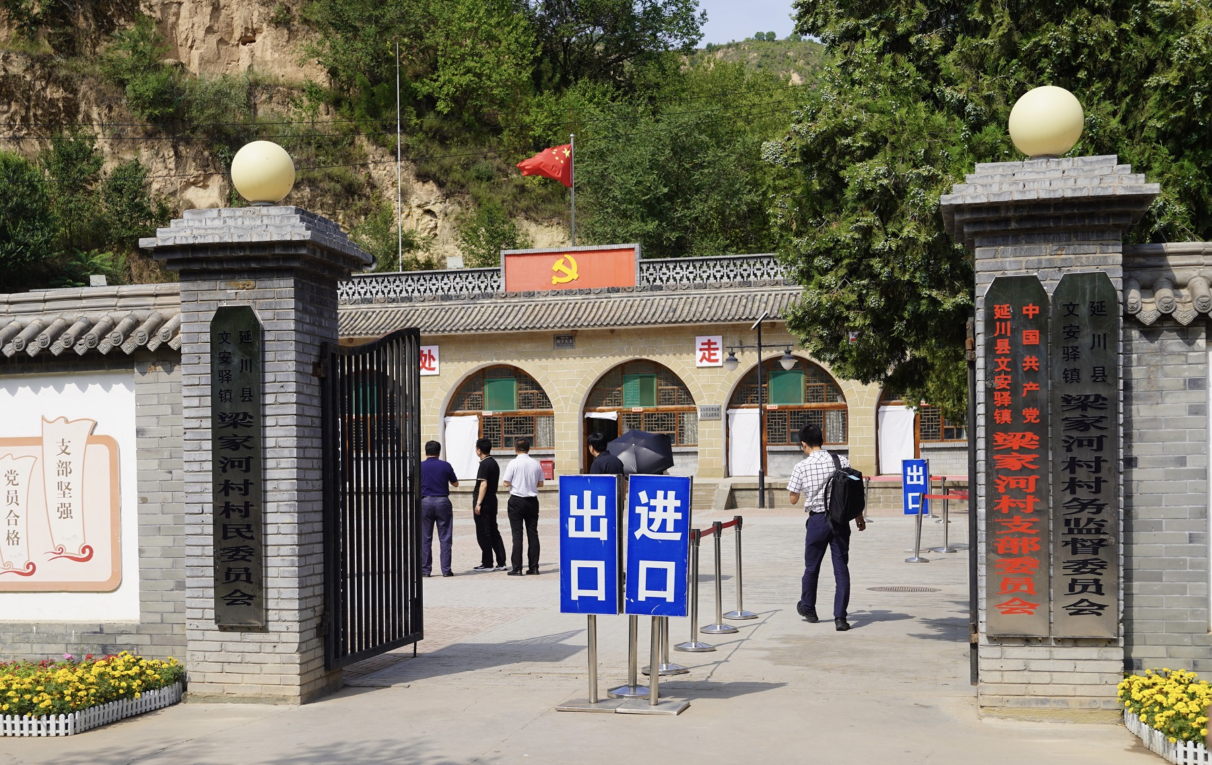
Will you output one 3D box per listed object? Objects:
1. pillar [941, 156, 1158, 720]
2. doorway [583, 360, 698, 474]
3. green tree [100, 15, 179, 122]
[{"bbox_3d":[2.496,0.272,7.980,1.100,3.060,1.100,-1,-2,11],"label":"pillar"},{"bbox_3d":[0.941,0.992,39.000,3.200,3.200,0.400,-1,-2,13],"label":"doorway"},{"bbox_3d":[-20.455,-13.802,62.000,3.500,4.700,3.400,0,-2,-17],"label":"green tree"}]

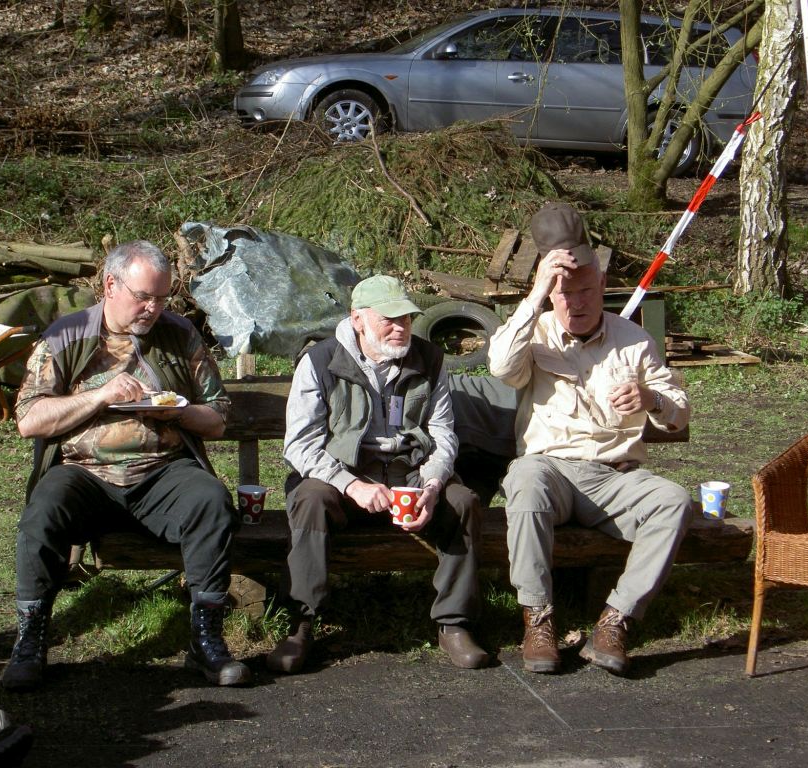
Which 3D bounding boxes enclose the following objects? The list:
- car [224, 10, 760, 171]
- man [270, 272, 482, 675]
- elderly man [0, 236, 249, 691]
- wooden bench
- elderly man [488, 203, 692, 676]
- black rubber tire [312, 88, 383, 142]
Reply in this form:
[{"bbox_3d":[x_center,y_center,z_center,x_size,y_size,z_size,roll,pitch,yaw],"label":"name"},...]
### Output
[{"bbox_3d":[0.865,-2.593,21.747,4.760,1.440,1.820,2,6,-8],"label":"car"},{"bbox_3d":[-0.089,0.238,7.569,0.620,1.120,0.750,-1,7,-6],"label":"man"},{"bbox_3d":[-0.814,0.194,7.438,0.680,1.240,0.860,0,7,-2],"label":"elderly man"},{"bbox_3d":[0.058,0.377,7.888,2.030,0.770,0.580,0,7,0],"label":"wooden bench"},{"bbox_3d":[0.555,0.137,7.578,0.610,1.320,0.800,0,7,3],"label":"elderly man"},{"bbox_3d":[-0.469,-2.153,20.797,0.630,0.630,0.210,2,6,-8],"label":"black rubber tire"}]

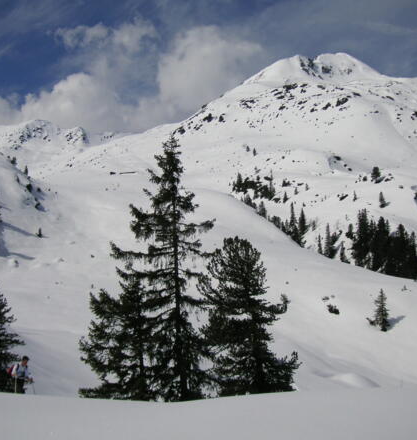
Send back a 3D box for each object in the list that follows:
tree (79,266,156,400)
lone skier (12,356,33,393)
[{"bbox_3d":[-3.554,4.628,24.500,2.968,5.624,2.968,-1,-3,0],"label":"tree"},{"bbox_3d":[-5.574,4.960,18.800,0.750,1.750,0.680,-4,-4,40],"label":"lone skier"}]

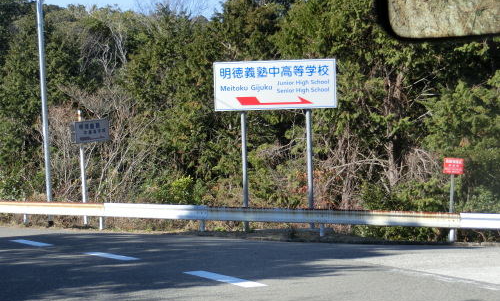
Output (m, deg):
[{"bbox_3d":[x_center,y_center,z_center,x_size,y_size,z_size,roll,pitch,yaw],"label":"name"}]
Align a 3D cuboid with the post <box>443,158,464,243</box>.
[{"bbox_3d":[5.167,1.260,25.800,0.510,2.130,0.080,2,1,9],"label":"post"}]

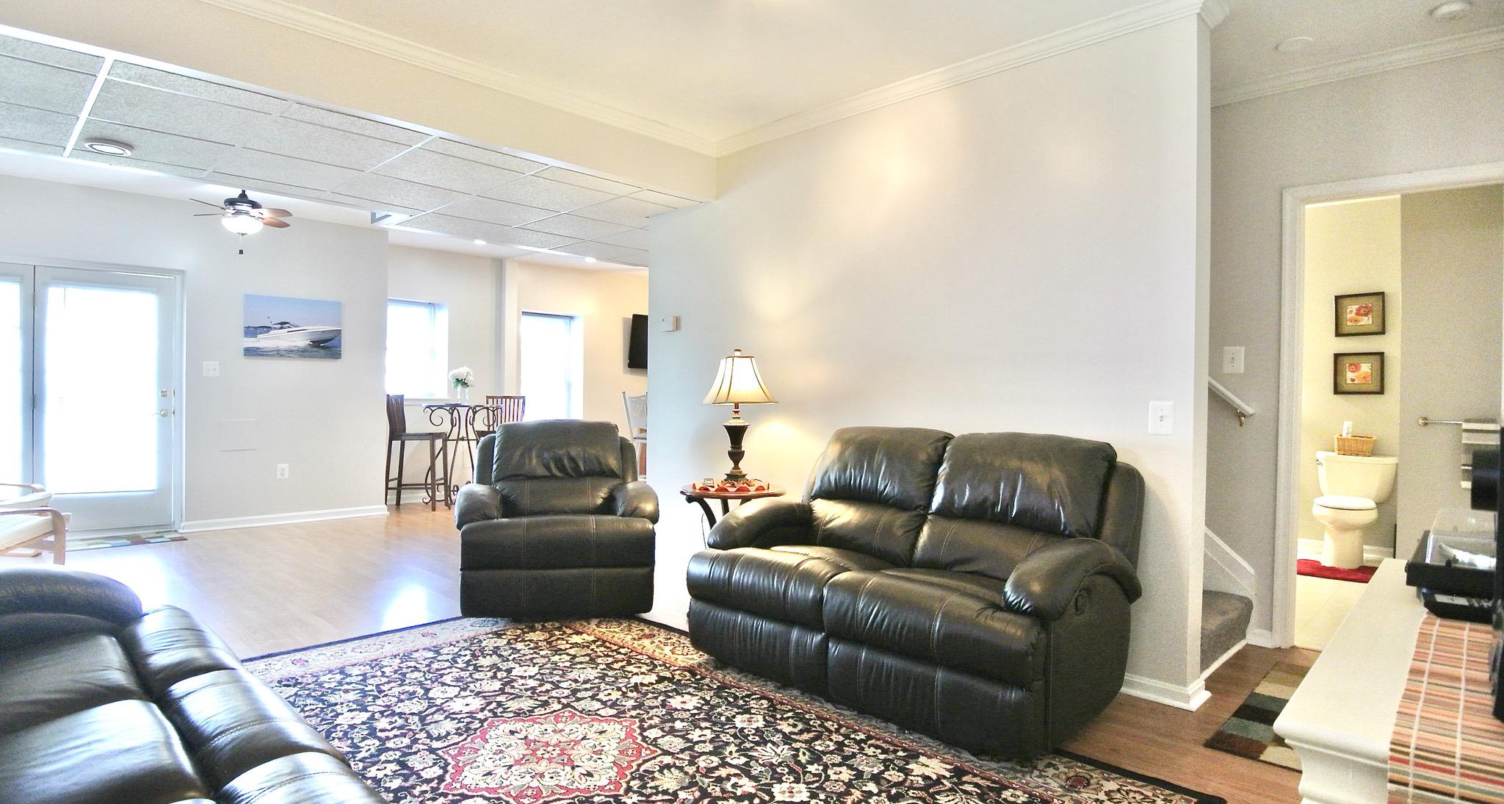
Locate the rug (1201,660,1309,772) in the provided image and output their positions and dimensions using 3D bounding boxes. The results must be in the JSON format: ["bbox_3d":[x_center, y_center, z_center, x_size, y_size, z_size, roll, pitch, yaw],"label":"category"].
[{"bbox_3d":[2.167,1.159,2.717,0.690,0.012,1.130,2,2,44],"label":"rug"}]

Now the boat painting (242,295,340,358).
[{"bbox_3d":[-4.006,-0.645,6.613,0.035,0.522,0.757,2,2,44],"label":"boat painting"}]

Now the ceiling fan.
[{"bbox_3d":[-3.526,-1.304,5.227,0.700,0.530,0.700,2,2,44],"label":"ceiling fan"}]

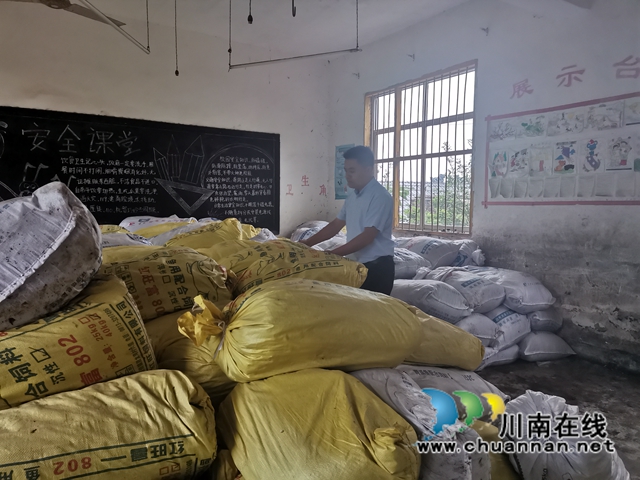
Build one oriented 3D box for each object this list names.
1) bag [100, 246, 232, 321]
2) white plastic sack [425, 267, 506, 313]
[{"bbox_3d":[-0.793,0.214,2.420,0.750,0.300,0.420,0,4,-8],"label":"bag"},{"bbox_3d":[1.290,0.444,4.445,0.480,0.250,0.700,-4,10,-42],"label":"white plastic sack"}]

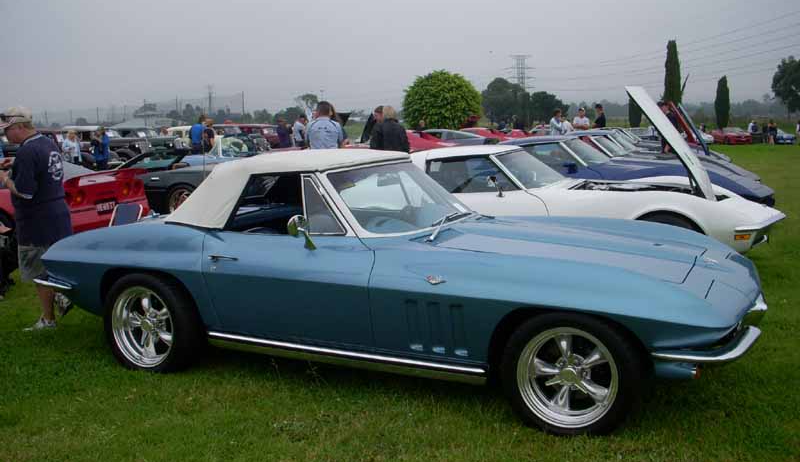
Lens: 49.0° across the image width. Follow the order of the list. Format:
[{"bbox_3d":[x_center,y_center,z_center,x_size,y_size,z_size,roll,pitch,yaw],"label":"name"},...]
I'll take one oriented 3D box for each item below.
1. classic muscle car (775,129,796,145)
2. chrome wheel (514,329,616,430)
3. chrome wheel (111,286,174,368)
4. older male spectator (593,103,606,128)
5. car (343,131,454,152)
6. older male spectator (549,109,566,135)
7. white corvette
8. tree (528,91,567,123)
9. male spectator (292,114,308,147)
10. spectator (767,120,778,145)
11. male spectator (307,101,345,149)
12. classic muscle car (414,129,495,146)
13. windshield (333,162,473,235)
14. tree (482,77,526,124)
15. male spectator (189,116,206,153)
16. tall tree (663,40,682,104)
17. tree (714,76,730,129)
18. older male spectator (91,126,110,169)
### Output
[{"bbox_3d":[27.619,-6.758,63.000,1.780,1.220,4.400,-2,7,-14],"label":"classic muscle car"},{"bbox_3d":[0.808,0.668,4.122,0.475,0.475,0.200,3,8,24],"label":"chrome wheel"},{"bbox_3d":[-1.448,0.545,5.175,0.470,0.470,0.200,3,8,25],"label":"chrome wheel"},{"bbox_3d":[5.145,-2.379,22.612,0.380,1.790,0.500,-3,8,-18],"label":"older male spectator"},{"bbox_3d":[-0.431,-1.642,19.579,4.500,1.190,1.800,3,8,24],"label":"car"},{"bbox_3d":[4.642,-2.734,26.108,0.380,1.740,0.500,5,9,36],"label":"older male spectator"},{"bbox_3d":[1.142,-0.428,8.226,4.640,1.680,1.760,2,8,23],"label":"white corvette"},{"bbox_3d":[23.523,-19.116,140.416,6.200,6.300,6.000,0,8,0],"label":"tree"},{"bbox_3d":[-2.485,-2.068,22.109,0.380,1.730,0.500,-1,7,-3],"label":"male spectator"},{"bbox_3d":[23.756,-6.260,56.109,0.480,1.650,0.360,1,8,6],"label":"spectator"},{"bbox_3d":[-1.108,-1.035,13.117,0.550,1.780,0.360,0,8,3],"label":"male spectator"},{"bbox_3d":[0.853,-2.233,24.579,4.500,1.190,1.800,3,8,24],"label":"classic muscle car"},{"bbox_3d":[0.041,-0.195,5.105,0.500,0.380,1.360,3,8,26],"label":"windshield"},{"bbox_3d":[18.020,-22.204,150.000,7.900,8.600,7.900,-1,7,0],"label":"tree"},{"bbox_3d":[-5.525,-2.288,24.108,0.500,1.750,0.360,4,8,30],"label":"male spectator"},{"bbox_3d":[26.388,-14.076,85.587,1.750,8.900,1.750,0,8,0],"label":"tall tree"},{"bbox_3d":[26.502,-10.318,72.308,1.250,4.900,1.250,0,7,0],"label":"tree"},{"bbox_3d":[-8.137,-1.975,24.108,0.420,1.720,0.500,-1,7,-6],"label":"older male spectator"}]

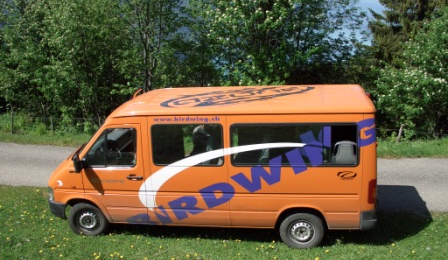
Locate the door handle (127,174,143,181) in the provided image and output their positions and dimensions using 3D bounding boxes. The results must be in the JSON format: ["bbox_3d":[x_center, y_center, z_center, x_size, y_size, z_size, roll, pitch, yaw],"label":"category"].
[{"bbox_3d":[-1.406,0.752,6.731,0.260,0.090,0.060,0,17,9],"label":"door handle"}]

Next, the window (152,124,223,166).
[{"bbox_3d":[-0.561,0.238,6.553,1.124,0.656,0.070,0,17,9],"label":"window"}]

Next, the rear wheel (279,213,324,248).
[{"bbox_3d":[1.234,1.567,6.770,0.680,0.680,0.220,0,17,9],"label":"rear wheel"}]

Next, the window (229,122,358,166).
[{"bbox_3d":[1.025,0.216,6.300,1.874,0.665,0.070,0,17,9],"label":"window"}]

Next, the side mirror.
[{"bbox_3d":[-2.283,0.518,6.701,0.130,0.280,0.210,0,17,9],"label":"side mirror"}]

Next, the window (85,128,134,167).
[{"bbox_3d":[-1.792,0.270,6.774,0.820,0.613,0.070,0,17,9],"label":"window"}]

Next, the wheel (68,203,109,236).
[{"bbox_3d":[-2.276,1.513,7.303,0.680,0.680,0.220,-2,17,4],"label":"wheel"}]

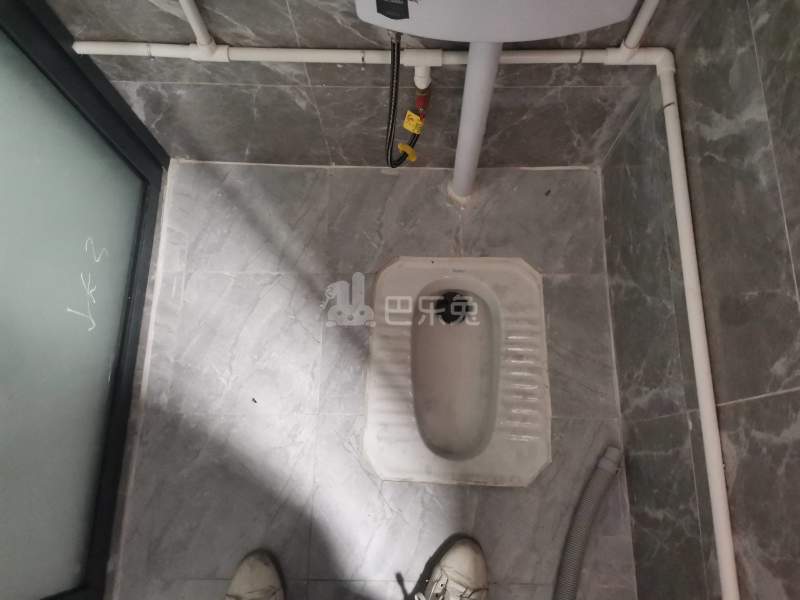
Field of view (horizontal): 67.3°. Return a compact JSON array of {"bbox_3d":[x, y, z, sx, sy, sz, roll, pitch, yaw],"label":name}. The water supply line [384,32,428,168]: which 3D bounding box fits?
[{"bbox_3d":[0.011,-0.324,1.041,0.080,0.425,0.055,1,75,1],"label":"water supply line"}]

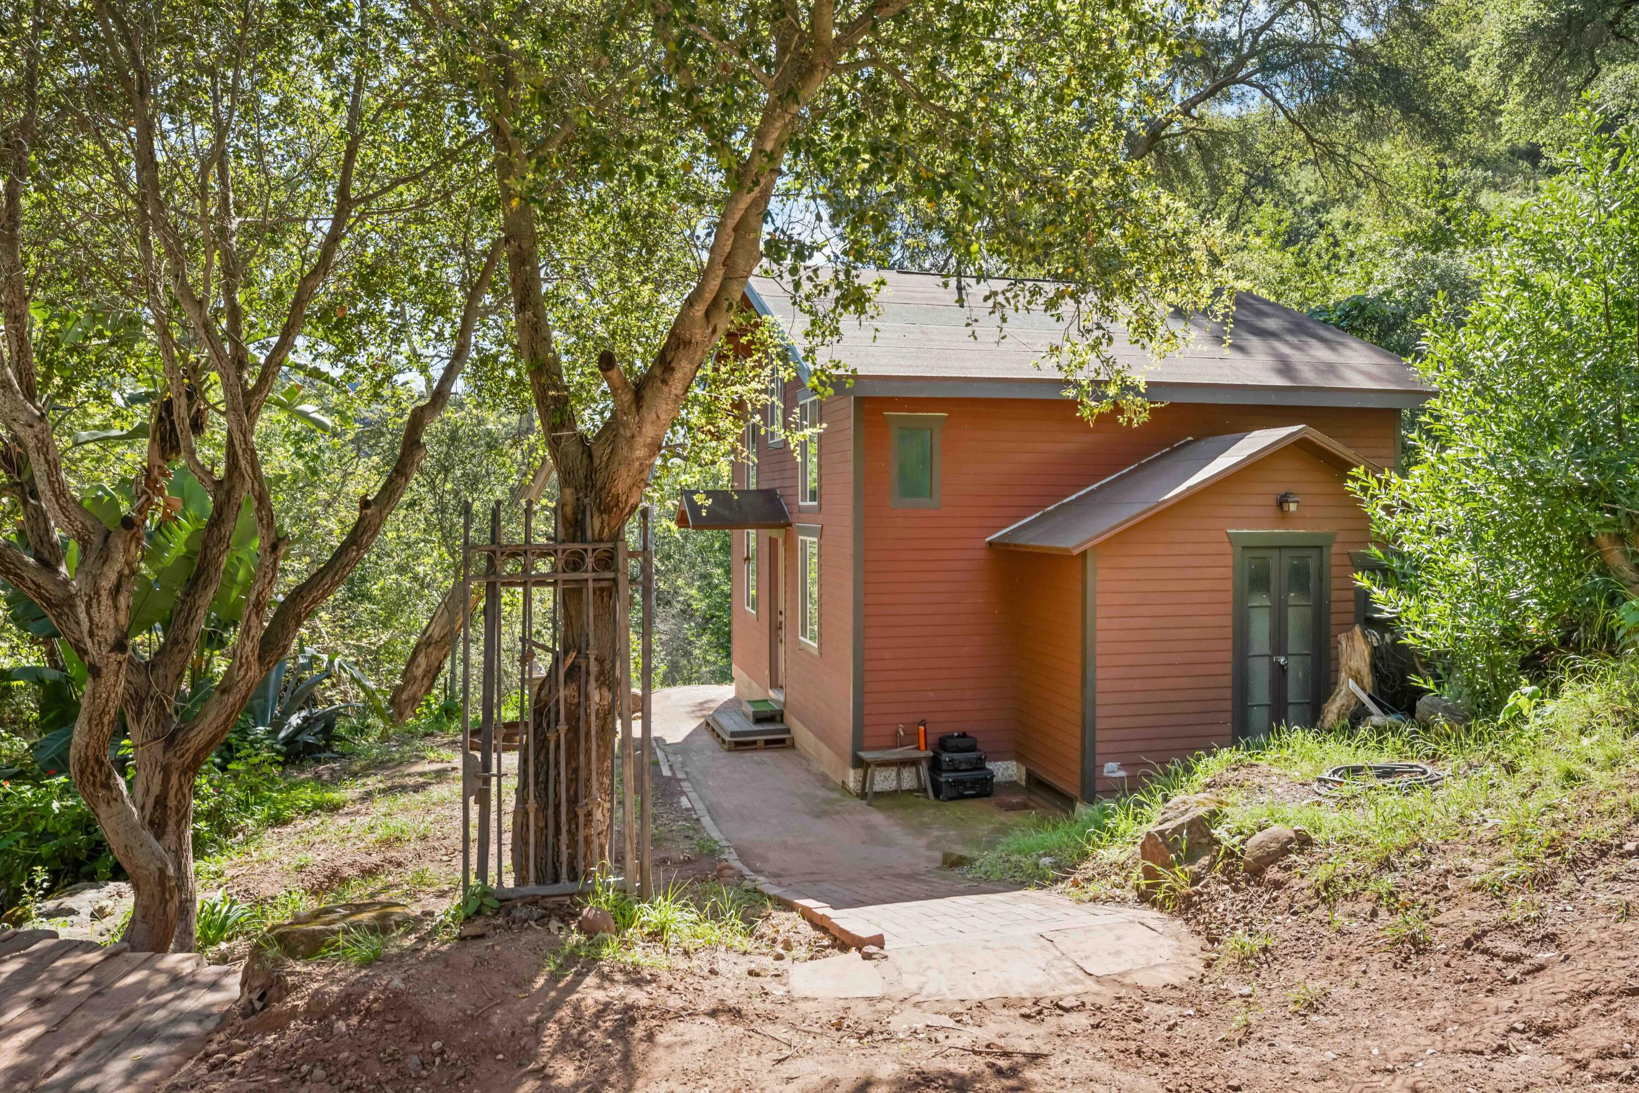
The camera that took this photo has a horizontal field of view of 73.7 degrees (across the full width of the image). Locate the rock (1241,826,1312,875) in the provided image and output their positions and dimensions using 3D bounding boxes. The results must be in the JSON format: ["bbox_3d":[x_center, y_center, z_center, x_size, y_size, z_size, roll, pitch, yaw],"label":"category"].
[{"bbox_3d":[2.403,1.604,5.750,0.360,0.200,0.240,-1,2,-20],"label":"rock"}]

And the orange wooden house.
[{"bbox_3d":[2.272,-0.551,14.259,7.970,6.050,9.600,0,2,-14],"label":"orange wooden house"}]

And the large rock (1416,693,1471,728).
[{"bbox_3d":[5.029,1.341,8.800,0.400,0.280,0.330,0,2,0],"label":"large rock"}]

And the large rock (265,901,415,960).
[{"bbox_3d":[-2.135,1.700,4.850,0.640,0.180,0.330,-1,2,-22],"label":"large rock"}]

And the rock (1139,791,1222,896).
[{"bbox_3d":[1.881,1.544,5.700,0.400,0.420,0.400,0,2,-15],"label":"rock"}]

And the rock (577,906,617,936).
[{"bbox_3d":[-1.010,1.700,4.950,0.170,0.120,0.150,0,2,0],"label":"rock"}]

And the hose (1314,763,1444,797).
[{"bbox_3d":[3.411,1.419,6.650,0.720,0.080,0.660,0,2,0],"label":"hose"}]

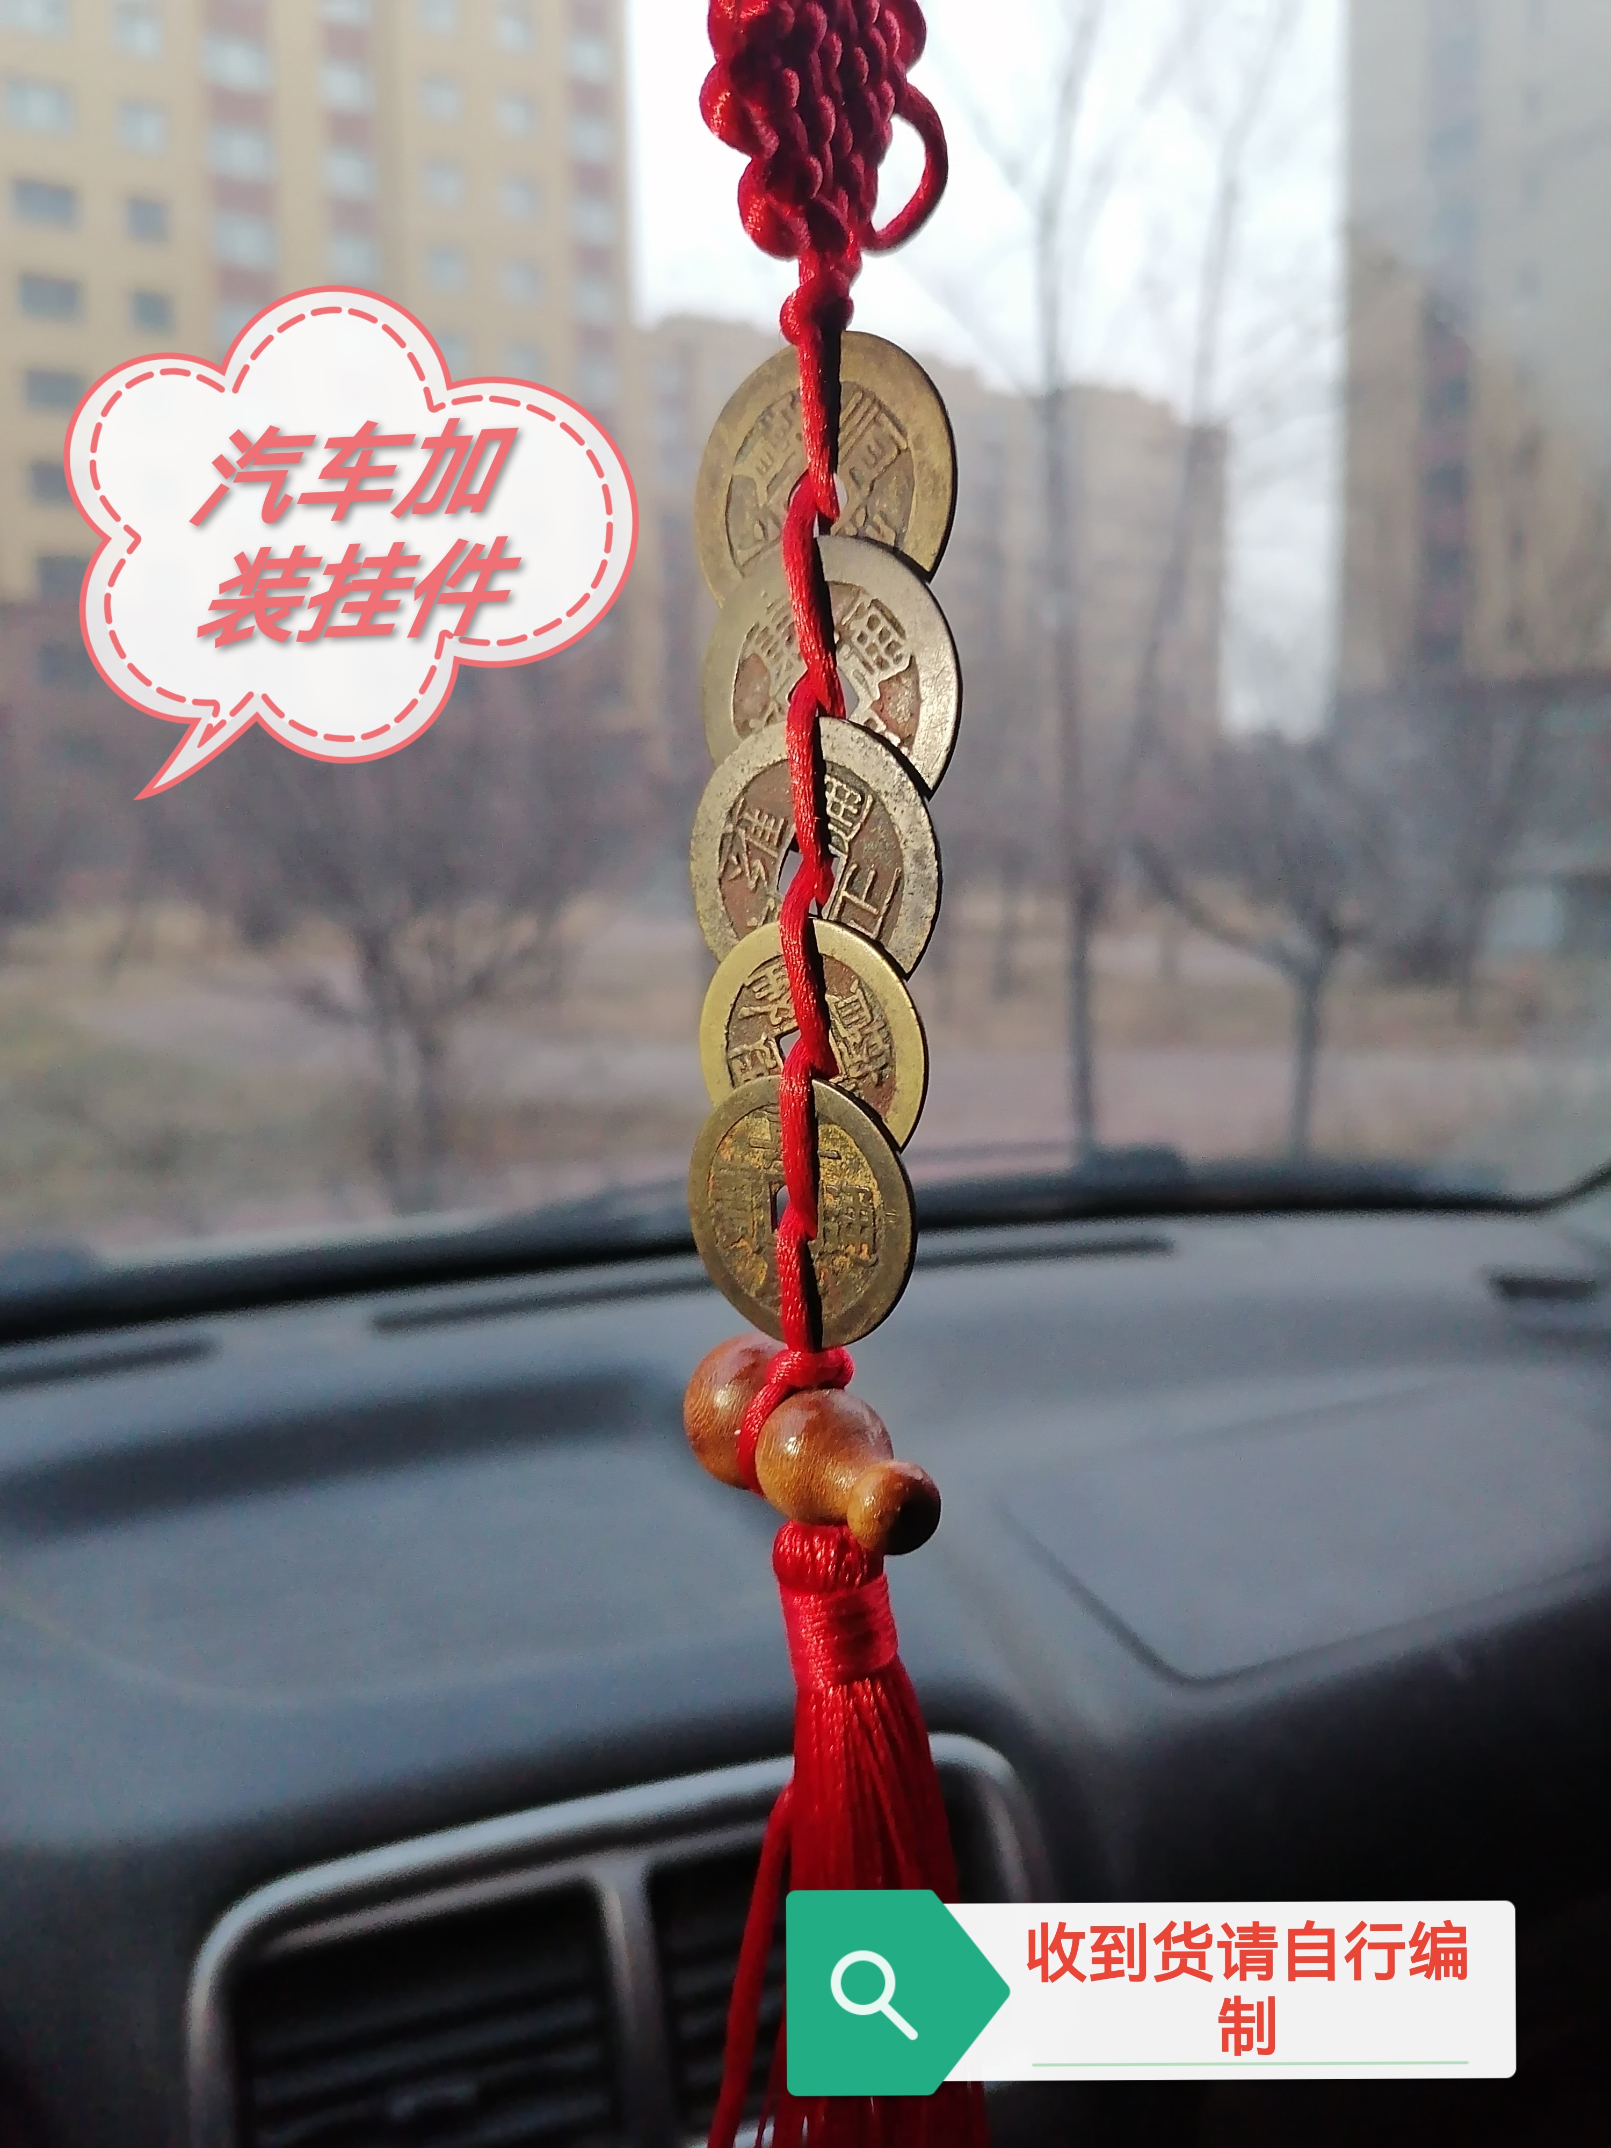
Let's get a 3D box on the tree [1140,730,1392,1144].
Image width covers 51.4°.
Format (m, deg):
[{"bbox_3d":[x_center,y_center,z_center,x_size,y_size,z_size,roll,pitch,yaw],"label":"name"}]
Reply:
[{"bbox_3d":[2.465,-0.690,9.000,1.400,2.300,1.350,0,7,0],"label":"tree"}]

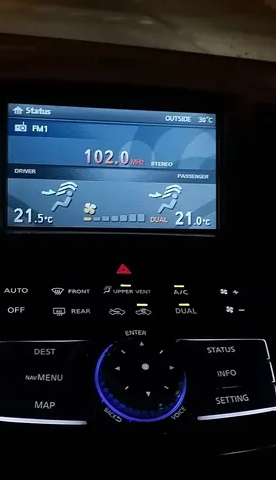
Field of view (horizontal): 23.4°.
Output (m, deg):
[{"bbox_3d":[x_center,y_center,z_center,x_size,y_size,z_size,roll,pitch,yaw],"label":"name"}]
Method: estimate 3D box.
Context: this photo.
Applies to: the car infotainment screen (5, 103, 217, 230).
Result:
[{"bbox_3d":[-0.020,-0.059,0.555,0.175,0.100,0.018,0,-3,-13],"label":"car infotainment screen"}]

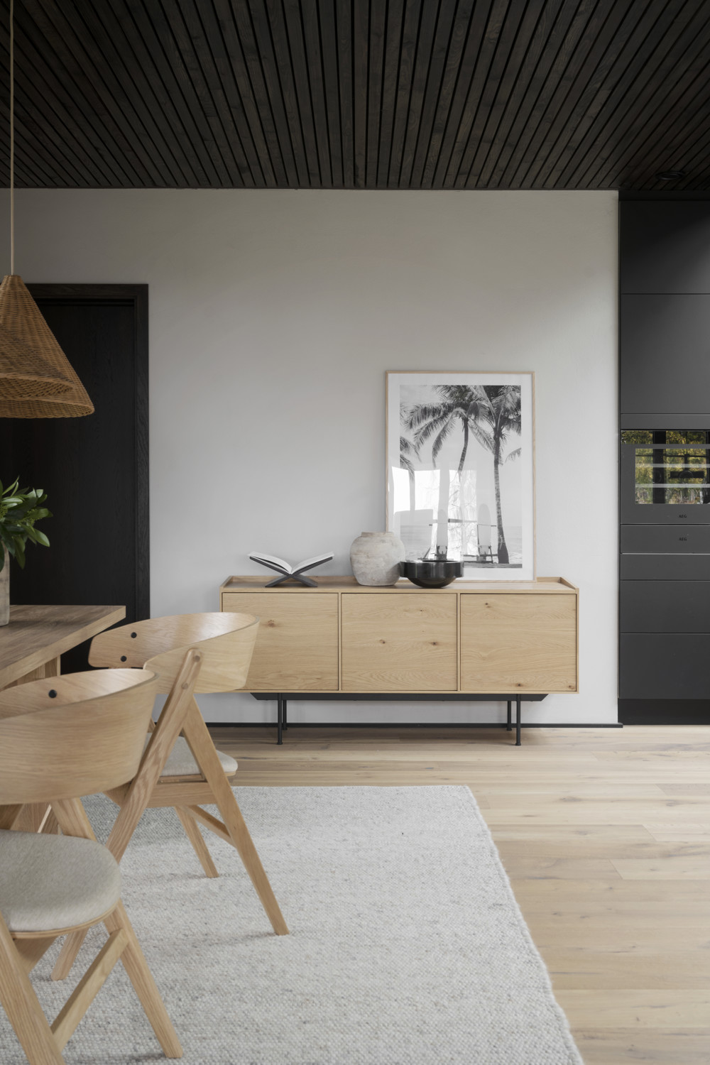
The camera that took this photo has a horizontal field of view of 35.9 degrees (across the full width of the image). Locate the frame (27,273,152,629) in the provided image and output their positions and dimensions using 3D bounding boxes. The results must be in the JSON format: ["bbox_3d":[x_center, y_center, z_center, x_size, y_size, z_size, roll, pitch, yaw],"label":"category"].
[{"bbox_3d":[-1.497,-0.130,5.357,1.000,2.153,0.100,0,1,0],"label":"frame"}]

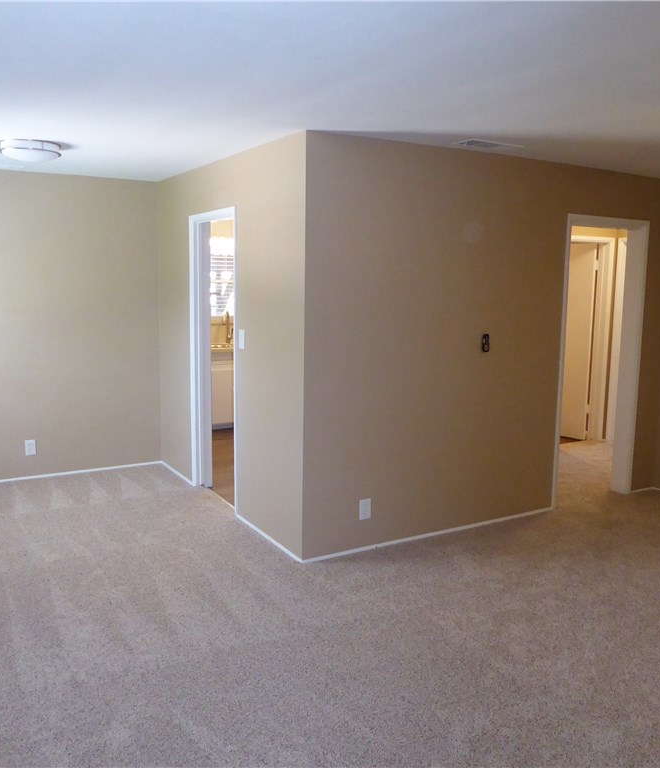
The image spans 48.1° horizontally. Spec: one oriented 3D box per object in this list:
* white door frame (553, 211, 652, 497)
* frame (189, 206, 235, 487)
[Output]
[{"bbox_3d":[1.994,-0.161,5.561,0.890,2.115,0.150,-4,9,-31],"label":"white door frame"},{"bbox_3d":[-0.805,-0.180,5.425,0.150,2.110,0.870,-4,9,-31],"label":"frame"}]

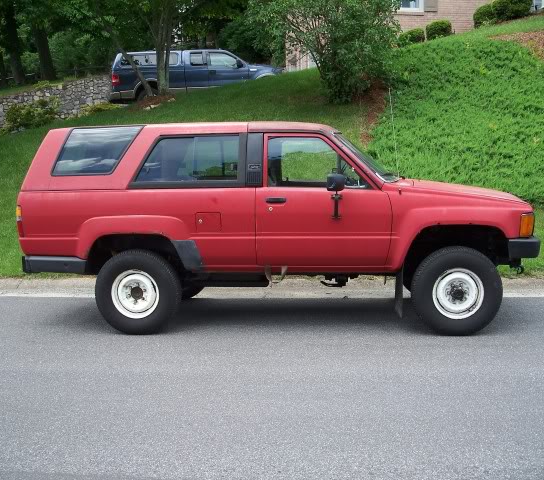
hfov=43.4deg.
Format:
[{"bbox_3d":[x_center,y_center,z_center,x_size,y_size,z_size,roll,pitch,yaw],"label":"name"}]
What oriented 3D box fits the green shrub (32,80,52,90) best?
[{"bbox_3d":[-7.380,-4.969,22.000,0.643,0.322,0.550,-1,7,0],"label":"green shrub"}]

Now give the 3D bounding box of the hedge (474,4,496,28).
[{"bbox_3d":[6.367,-6.665,20.400,0.656,0.716,0.800,-1,7,0],"label":"hedge"}]

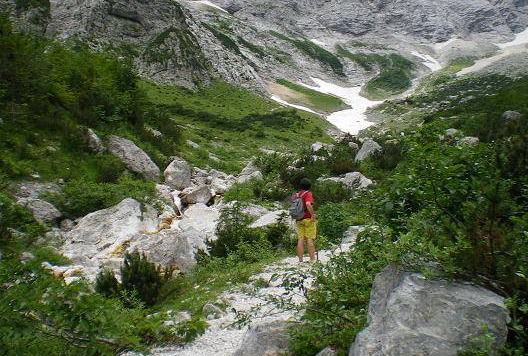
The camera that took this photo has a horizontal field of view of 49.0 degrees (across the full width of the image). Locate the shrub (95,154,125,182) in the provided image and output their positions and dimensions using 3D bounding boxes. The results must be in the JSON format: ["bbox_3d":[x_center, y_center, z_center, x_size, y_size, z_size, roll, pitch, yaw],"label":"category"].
[{"bbox_3d":[-5.429,-0.336,20.500,1.098,0.951,1.075,0,-3,0],"label":"shrub"}]

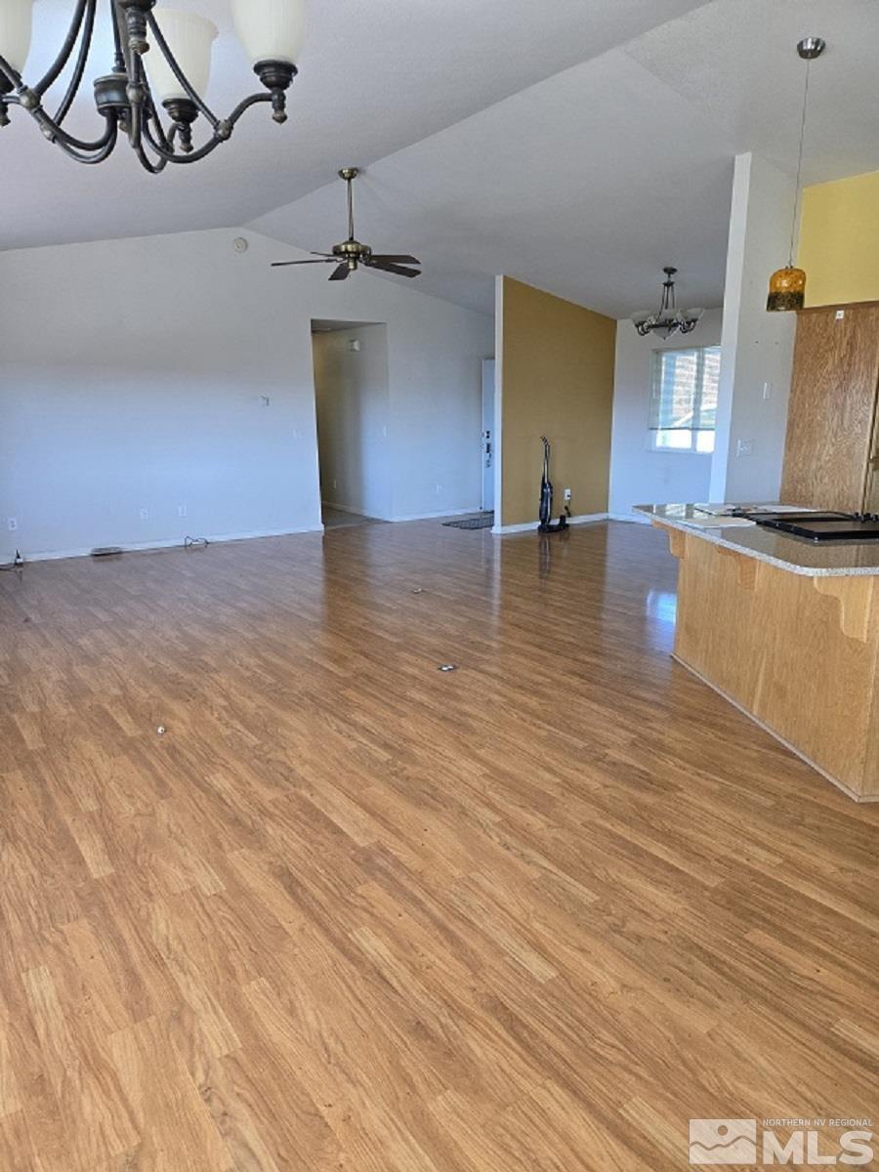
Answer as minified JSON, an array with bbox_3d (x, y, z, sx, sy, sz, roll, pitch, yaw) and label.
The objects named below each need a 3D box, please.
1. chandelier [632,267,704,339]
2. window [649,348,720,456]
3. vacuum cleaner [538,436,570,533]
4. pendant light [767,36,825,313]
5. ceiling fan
[{"bbox_3d":[2.206,-2.712,7.506,0.700,0.646,0.700,-10,16,-35],"label":"chandelier"},{"bbox_3d":[2.916,-2.097,8.839,0.128,1.164,1.183,-10,16,-35],"label":"window"},{"bbox_3d":[1.319,-1.186,9.060,0.335,1.095,0.227,-10,16,-35],"label":"vacuum cleaner"},{"bbox_3d":[1.828,-2.069,3.980,0.187,1.267,0.187,-10,16,-35],"label":"pendant light"},{"bbox_3d":[-0.729,-2.982,6.416,1.322,0.759,1.322,-10,16,-35],"label":"ceiling fan"}]

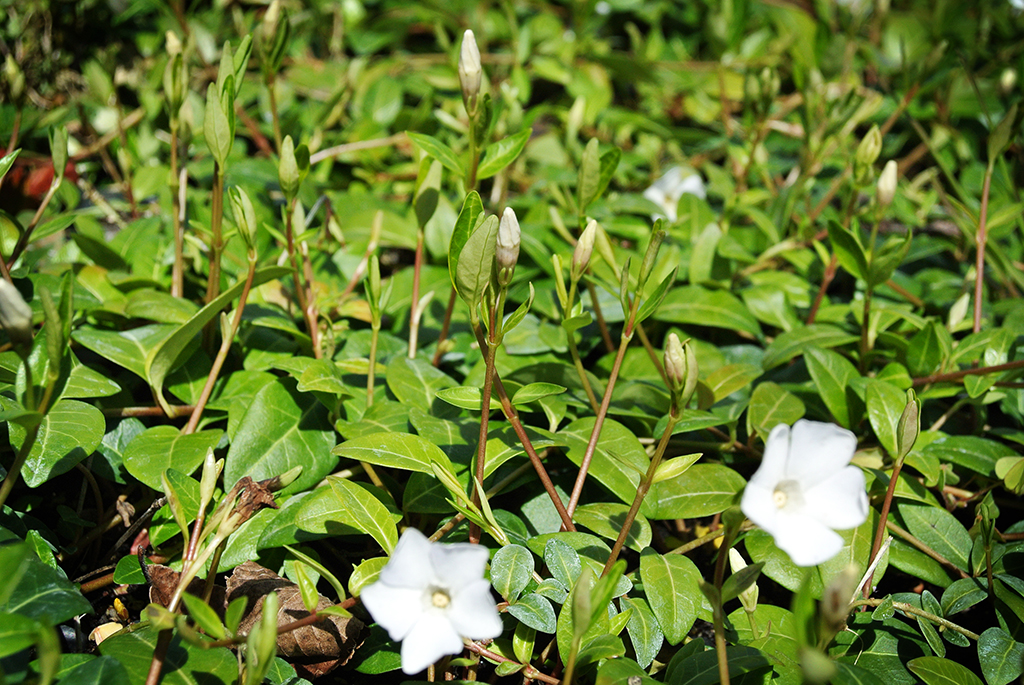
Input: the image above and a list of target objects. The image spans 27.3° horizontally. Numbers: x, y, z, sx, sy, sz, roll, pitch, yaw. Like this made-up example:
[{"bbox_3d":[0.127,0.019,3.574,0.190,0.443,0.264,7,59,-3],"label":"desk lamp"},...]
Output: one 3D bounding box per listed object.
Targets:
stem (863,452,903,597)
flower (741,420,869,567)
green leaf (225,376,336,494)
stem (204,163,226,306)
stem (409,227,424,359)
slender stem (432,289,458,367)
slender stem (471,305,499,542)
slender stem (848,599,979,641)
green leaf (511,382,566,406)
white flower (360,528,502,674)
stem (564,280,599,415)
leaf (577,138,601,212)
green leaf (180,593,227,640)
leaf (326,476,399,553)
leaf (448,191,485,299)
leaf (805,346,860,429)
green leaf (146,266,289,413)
[{"bbox_3d":[0.085,0.041,0.480,0.002,0.034,0.002,14,17,0],"label":"stem"},{"bbox_3d":[0.062,0.032,0.447,0.029,0.031,0.012,-4,-15,-13],"label":"flower"},{"bbox_3d":[-0.059,0.024,0.535,0.027,0.006,0.037,37,69,14],"label":"green leaf"},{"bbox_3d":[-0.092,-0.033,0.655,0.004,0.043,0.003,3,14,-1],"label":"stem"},{"bbox_3d":[-0.028,-0.014,0.615,0.002,0.041,0.002,4,14,-1],"label":"stem"},{"bbox_3d":[-0.018,-0.004,0.585,0.002,0.024,0.002,16,17,0],"label":"slender stem"},{"bbox_3d":[-0.006,0.019,0.493,0.003,0.058,0.003,5,13,0],"label":"slender stem"},{"bbox_3d":[0.092,0.064,0.485,0.033,0.005,0.004,10,18,-15],"label":"slender stem"},{"bbox_3d":[0.006,0.012,0.500,0.014,0.003,0.007,-15,36,-13],"label":"green leaf"},{"bbox_3d":[-0.017,0.054,0.437,0.030,0.031,0.012,0,-18,0],"label":"white flower"},{"bbox_3d":[0.019,0.001,0.595,0.006,0.040,0.004,-10,15,2],"label":"stem"},{"bbox_3d":[0.024,-0.051,0.648,0.006,0.023,0.004,7,18,0],"label":"leaf"},{"bbox_3d":[-0.061,0.054,0.415,0.005,0.012,0.003,-42,3,-4],"label":"green leaf"},{"bbox_3d":[-0.034,0.039,0.475,0.012,0.005,0.029,-22,50,-20],"label":"leaf"},{"bbox_3d":[-0.011,-0.024,0.508,0.009,0.025,0.005,-1,14,-27],"label":"leaf"},{"bbox_3d":[0.086,0.012,0.567,0.013,0.004,0.028,-8,54,-24],"label":"leaf"},{"bbox_3d":[-0.082,-0.004,0.588,0.052,0.015,0.014,-46,0,-10],"label":"green leaf"}]

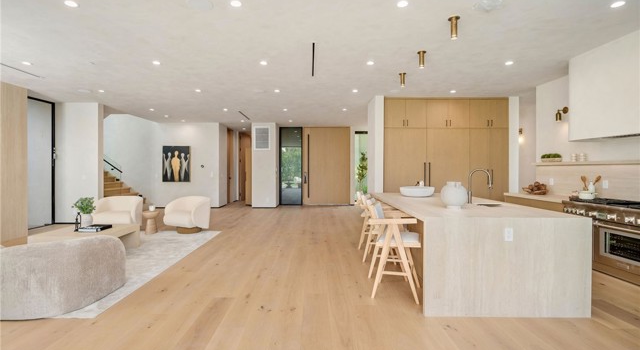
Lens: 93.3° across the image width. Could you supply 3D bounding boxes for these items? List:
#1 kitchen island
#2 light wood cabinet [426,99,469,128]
[{"bbox_3d":[1.702,0.831,4.205,1.545,0.918,2.870,0,1,-1],"label":"kitchen island"},{"bbox_3d":[2.823,-1.355,6.971,0.949,0.648,0.620,0,1,-1],"label":"light wood cabinet"}]

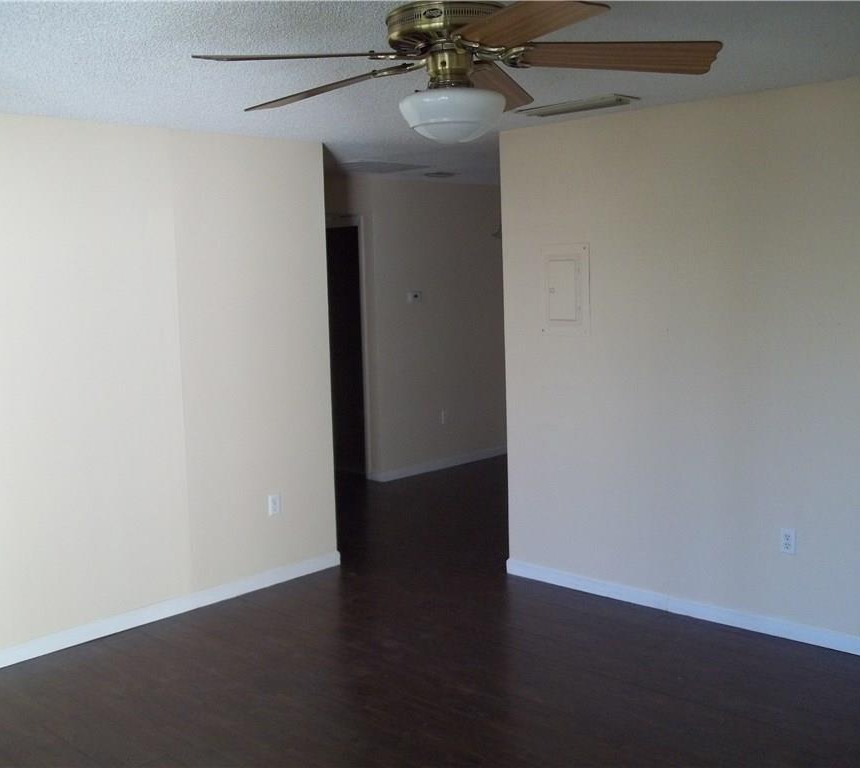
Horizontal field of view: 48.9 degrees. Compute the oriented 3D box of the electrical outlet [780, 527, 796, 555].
[{"bbox_3d":[1.606,0.706,4.237,0.071,0.116,0.010,4,9,41],"label":"electrical outlet"}]

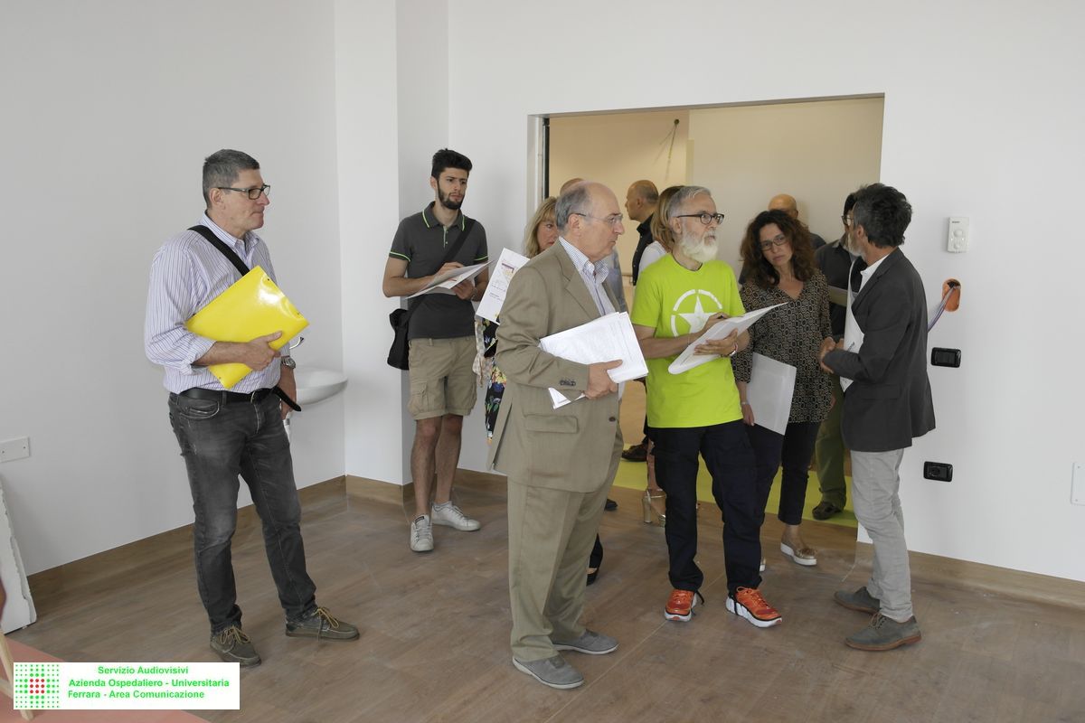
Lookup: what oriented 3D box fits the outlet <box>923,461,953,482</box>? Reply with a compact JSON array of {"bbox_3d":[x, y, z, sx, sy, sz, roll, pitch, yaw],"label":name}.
[{"bbox_3d":[1.742,0.486,3.982,0.118,0.080,0.014,6,10,31],"label":"outlet"}]

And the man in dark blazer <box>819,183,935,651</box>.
[{"bbox_3d":[1.295,0.191,3.486,0.480,1.722,0.520,2,9,13],"label":"man in dark blazer"}]

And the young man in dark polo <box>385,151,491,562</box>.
[{"bbox_3d":[-0.528,-0.069,4.493,0.540,1.906,0.460,-2,9,-16],"label":"young man in dark polo"}]

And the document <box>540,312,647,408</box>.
[{"bbox_3d":[0.167,-0.007,2.980,0.305,0.220,0.020,-19,6,8],"label":"document"}]

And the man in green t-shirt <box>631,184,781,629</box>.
[{"bbox_3d":[0.648,0.179,3.567,0.560,1.709,0.460,-1,9,-12],"label":"man in green t-shirt"}]

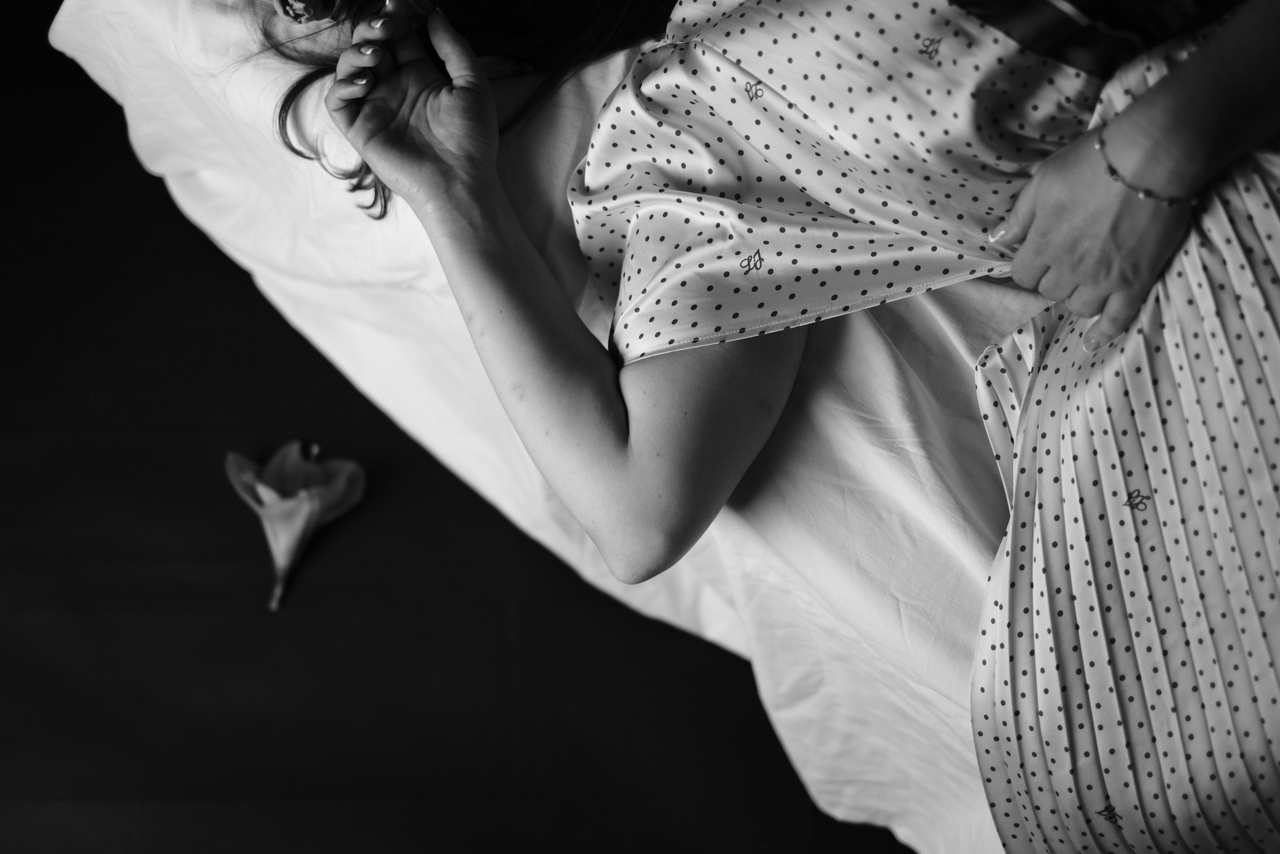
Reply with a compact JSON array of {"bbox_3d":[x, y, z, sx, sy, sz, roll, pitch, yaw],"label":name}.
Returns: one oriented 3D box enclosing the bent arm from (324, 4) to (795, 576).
[{"bbox_3d":[-0.046,-0.086,1.210,0.305,0.150,0.375,-2,80,-1],"label":"bent arm"}]

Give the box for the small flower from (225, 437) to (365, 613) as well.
[{"bbox_3d":[-0.256,0.073,1.400,0.100,0.072,0.126,7,76,2],"label":"small flower"}]

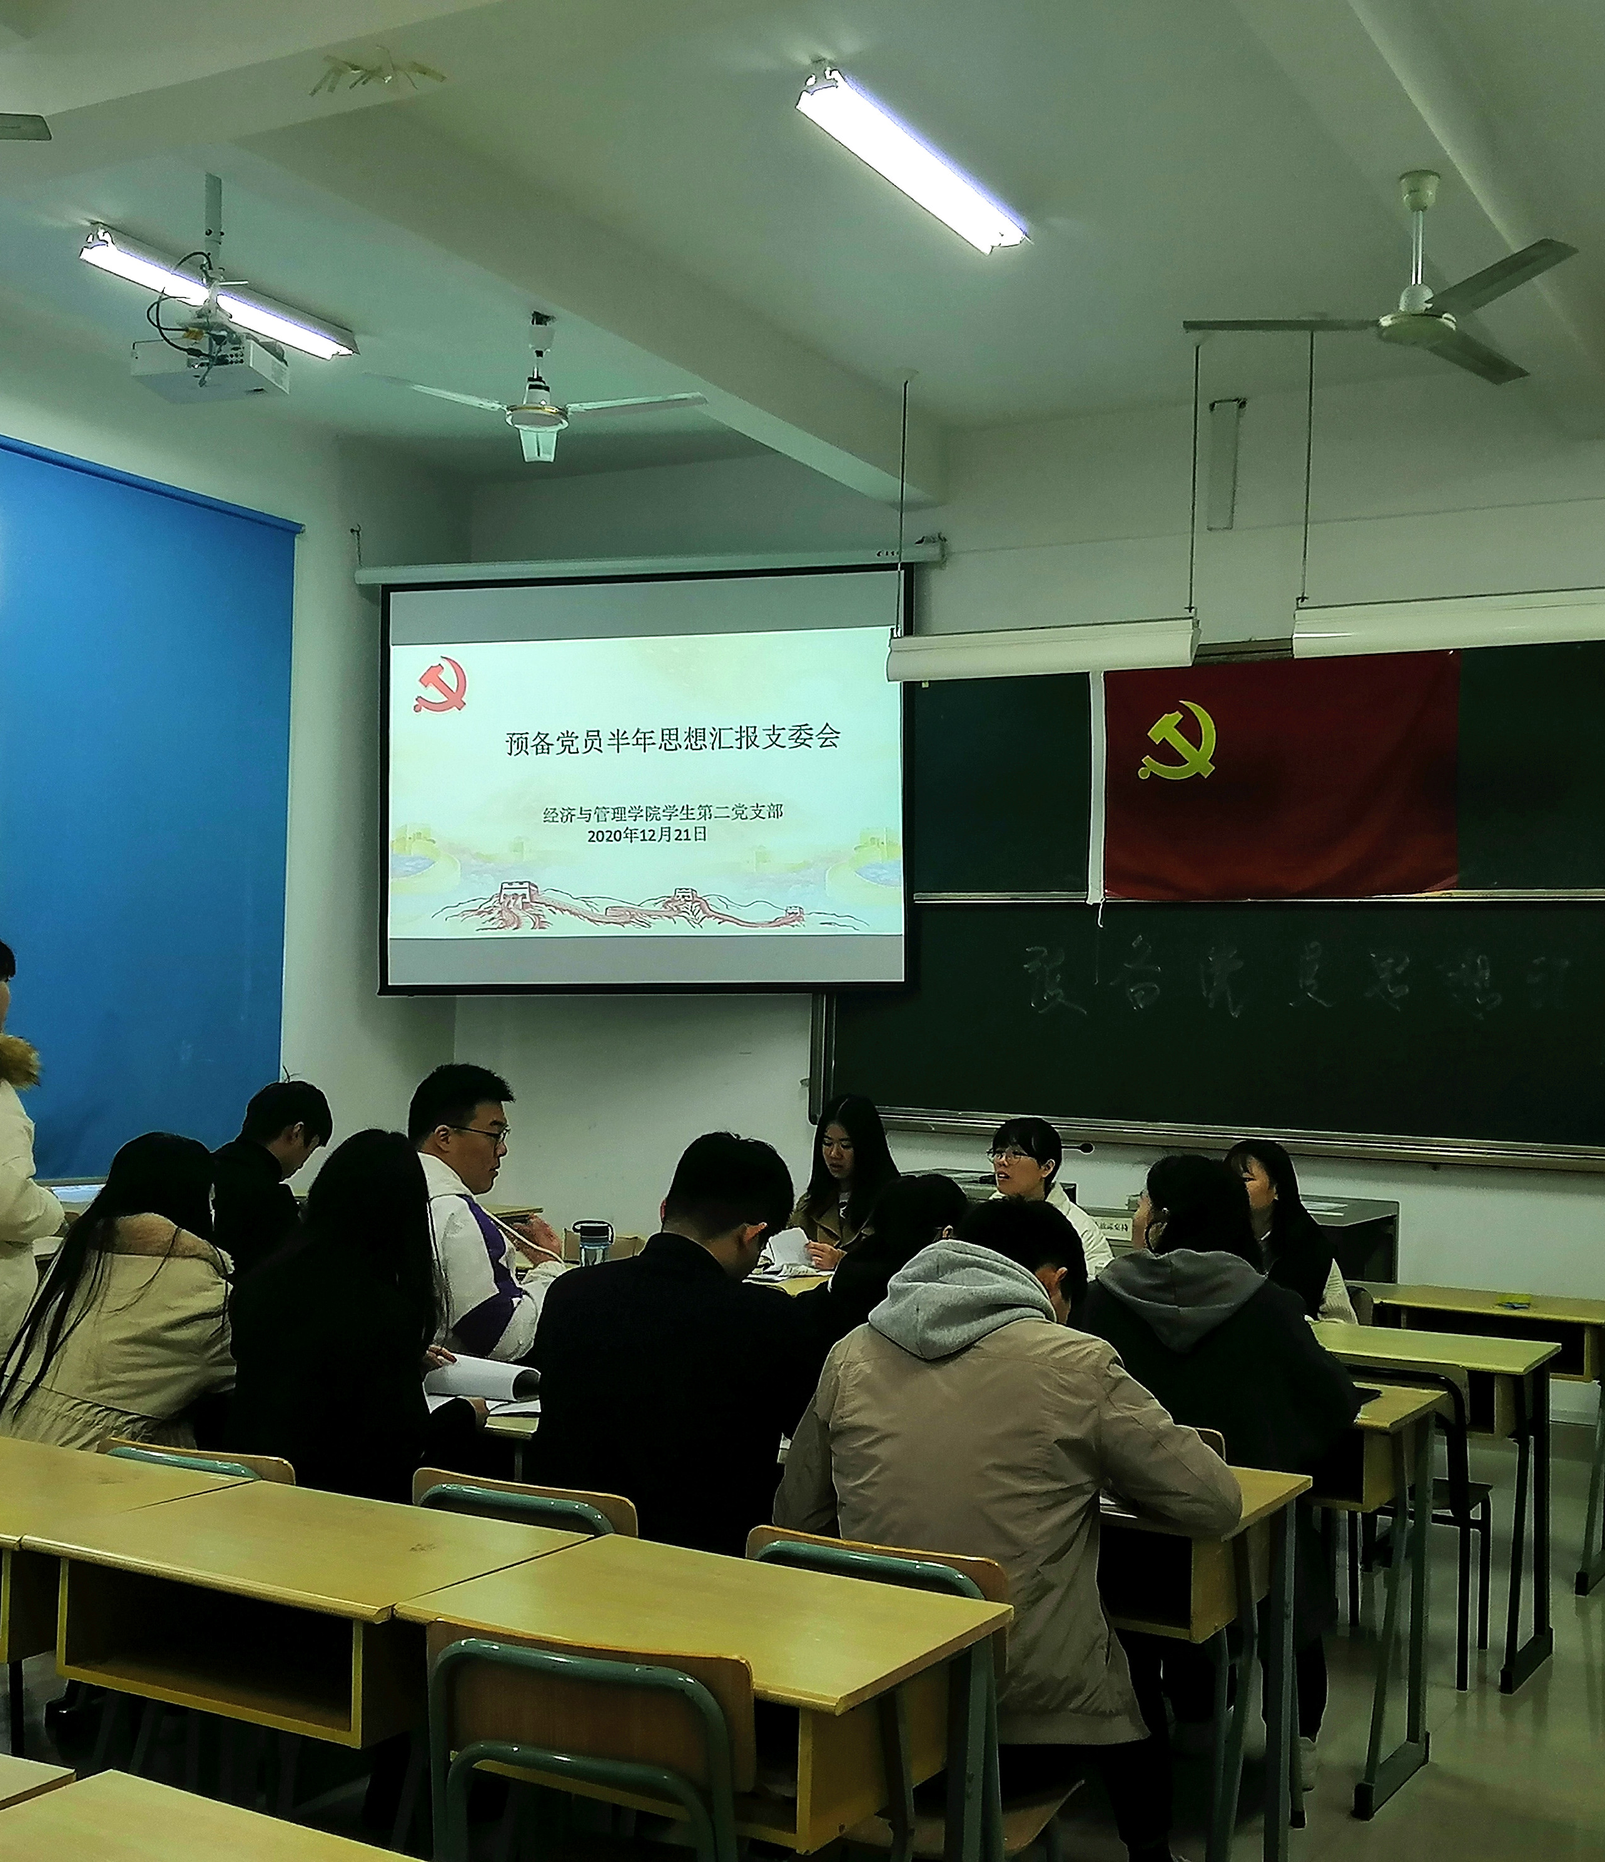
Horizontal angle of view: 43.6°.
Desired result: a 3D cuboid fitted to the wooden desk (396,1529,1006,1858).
[{"bbox_3d":[-0.133,1.257,2.590,0.649,0.761,0.470,0,-3,30],"label":"wooden desk"}]

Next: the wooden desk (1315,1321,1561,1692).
[{"bbox_3d":[1.509,1.413,5.015,0.649,0.761,0.470,0,-3,31],"label":"wooden desk"}]

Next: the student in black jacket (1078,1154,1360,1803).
[{"bbox_3d":[0.816,1.081,3.992,0.560,1.250,0.660,1,-3,24],"label":"student in black jacket"}]

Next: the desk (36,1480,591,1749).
[{"bbox_3d":[-0.696,1.229,2.809,0.610,0.750,0.450,1,-3,27],"label":"desk"}]

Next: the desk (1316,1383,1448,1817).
[{"bbox_3d":[0.979,1.364,4.264,0.649,0.761,0.470,0,-3,31],"label":"desk"}]

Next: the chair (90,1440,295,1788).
[{"bbox_3d":[-0.916,1.238,3.392,0.390,0.770,0.410,1,-3,22],"label":"chair"}]

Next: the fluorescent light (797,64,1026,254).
[{"bbox_3d":[0.409,-2.323,6.179,0.210,0.130,1.260,0,-3,31],"label":"fluorescent light"}]

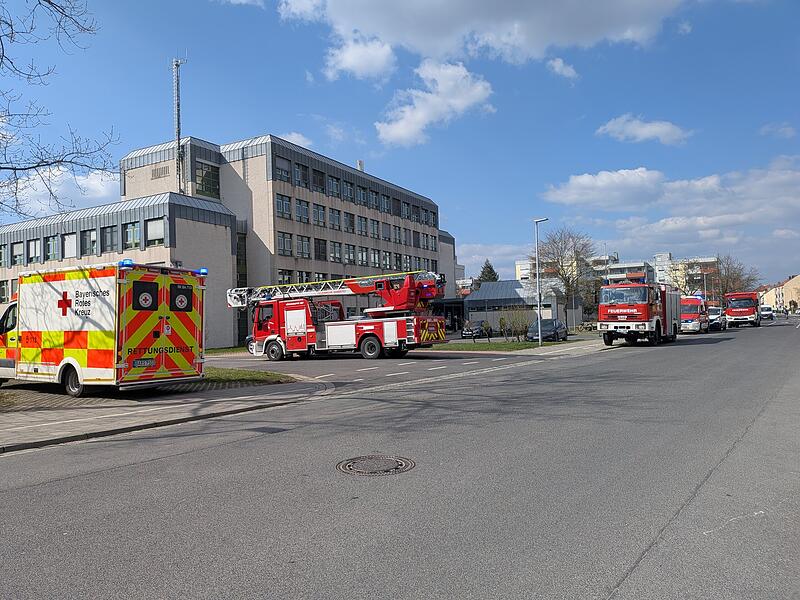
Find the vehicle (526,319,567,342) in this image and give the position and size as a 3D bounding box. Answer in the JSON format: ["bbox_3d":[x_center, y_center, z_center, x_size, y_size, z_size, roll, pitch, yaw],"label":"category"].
[{"bbox_3d":[10.289,1.980,38.126,1.780,1.480,4.200,-3,-2,28],"label":"vehicle"}]

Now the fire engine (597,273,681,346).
[{"bbox_3d":[13.614,0.729,31.159,2.500,3.300,7.400,-3,-3,37],"label":"fire engine"}]

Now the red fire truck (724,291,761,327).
[{"bbox_3d":[35.054,1.103,56.759,2.500,3.300,7.800,-3,-3,36],"label":"red fire truck"}]

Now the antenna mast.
[{"bbox_3d":[-16.855,-13.071,42.400,0.900,10.500,0.700,-3,-2,28],"label":"antenna mast"}]

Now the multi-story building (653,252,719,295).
[{"bbox_3d":[74.664,-3.211,145.289,16.000,16.300,12.000,-3,-2,30],"label":"multi-story building"}]

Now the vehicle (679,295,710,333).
[{"bbox_3d":[23.361,1.209,44.450,2.050,2.800,6.000,-3,-2,35],"label":"vehicle"}]

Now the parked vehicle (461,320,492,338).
[{"bbox_3d":[6.579,2.340,47.027,1.750,1.500,4.100,-3,-2,26],"label":"parked vehicle"}]

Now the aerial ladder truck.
[{"bbox_3d":[-3.017,0.781,24.010,10.000,3.380,2.500,-3,-2,29],"label":"aerial ladder truck"}]

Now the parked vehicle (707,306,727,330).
[{"bbox_3d":[28.372,1.701,50.535,1.950,2.000,4.900,-3,-2,35],"label":"parked vehicle"}]

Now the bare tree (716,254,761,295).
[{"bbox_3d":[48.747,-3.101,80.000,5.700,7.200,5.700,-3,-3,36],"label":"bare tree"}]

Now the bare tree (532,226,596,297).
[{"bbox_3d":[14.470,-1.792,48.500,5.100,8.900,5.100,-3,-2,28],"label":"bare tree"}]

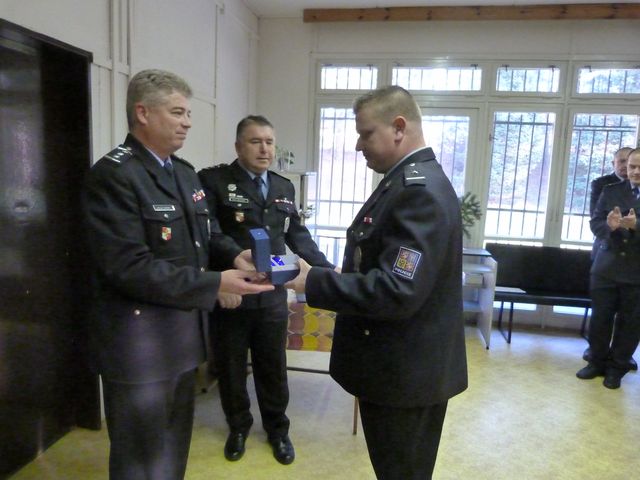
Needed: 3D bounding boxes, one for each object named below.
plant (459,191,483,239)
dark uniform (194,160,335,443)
[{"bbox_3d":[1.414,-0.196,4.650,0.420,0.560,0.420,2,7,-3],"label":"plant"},{"bbox_3d":[-0.300,0.338,2.414,0.660,1.440,0.400,-1,7,-25],"label":"dark uniform"}]

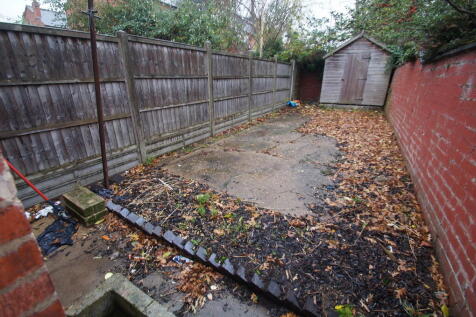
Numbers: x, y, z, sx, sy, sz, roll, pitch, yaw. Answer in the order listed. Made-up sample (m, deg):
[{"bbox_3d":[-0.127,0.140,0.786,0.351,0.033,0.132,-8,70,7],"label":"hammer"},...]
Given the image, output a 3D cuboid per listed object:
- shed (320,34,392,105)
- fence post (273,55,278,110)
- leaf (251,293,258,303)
[{"bbox_3d":[4.681,-3.426,7.874,2.200,2.360,1.750,12,26,29],"label":"shed"},{"bbox_3d":[1.342,-2.776,7.292,0.100,1.920,0.100,13,26,30],"label":"fence post"},{"bbox_3d":[0.110,0.920,1.310,0.045,0.020,0.060,-1,22,0],"label":"leaf"}]

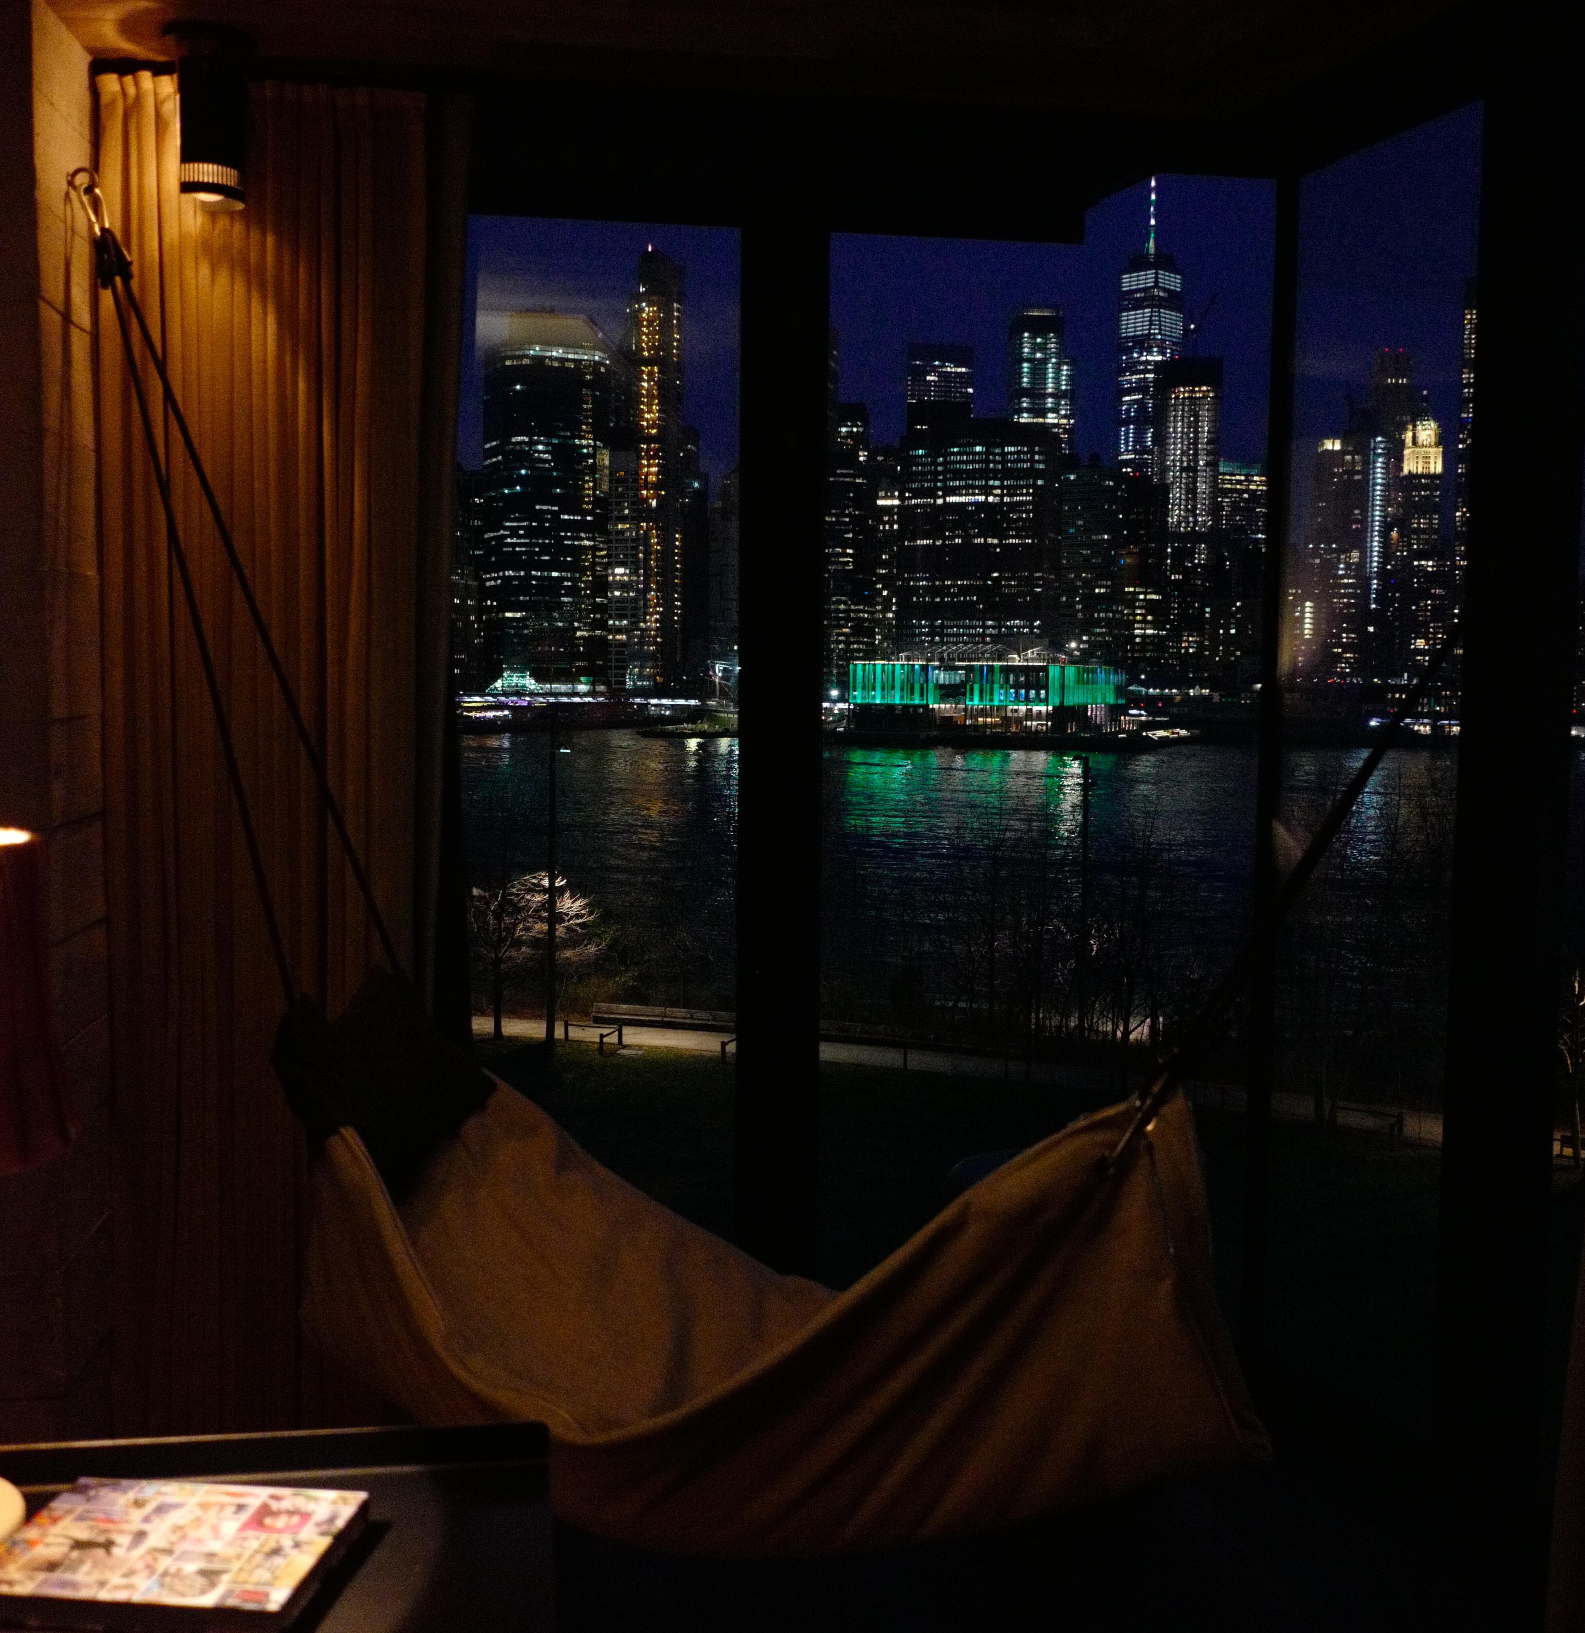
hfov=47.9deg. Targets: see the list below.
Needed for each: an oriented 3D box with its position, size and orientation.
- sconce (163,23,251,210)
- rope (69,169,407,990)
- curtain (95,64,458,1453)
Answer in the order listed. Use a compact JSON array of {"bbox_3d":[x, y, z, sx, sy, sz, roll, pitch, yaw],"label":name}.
[{"bbox_3d":[-1.056,-1.257,3.232,0.155,0.295,0.155,0,4,-7],"label":"sconce"},{"bbox_3d":[-1.032,-0.417,3.118,0.580,1.466,0.380,2,4,14],"label":"rope"},{"bbox_3d":[-0.989,-0.081,3.551,0.710,2.675,0.150,0,4,-7],"label":"curtain"}]

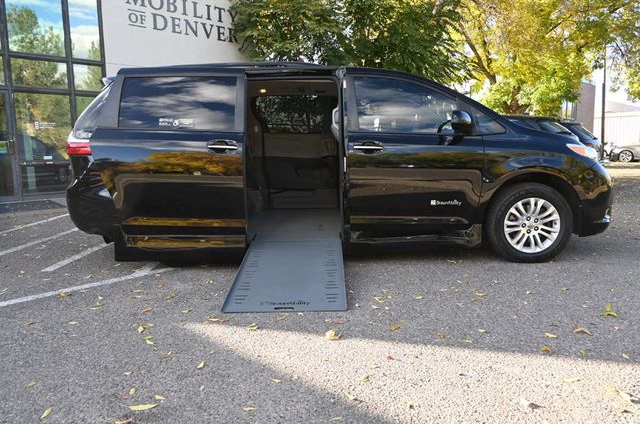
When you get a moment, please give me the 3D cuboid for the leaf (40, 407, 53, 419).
[{"bbox_3d":[-1.058,0.779,1.855,0.030,0.015,0.066,-1,7,0],"label":"leaf"}]

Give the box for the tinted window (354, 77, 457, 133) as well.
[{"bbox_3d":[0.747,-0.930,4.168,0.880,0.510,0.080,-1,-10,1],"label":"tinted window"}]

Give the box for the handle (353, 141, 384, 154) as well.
[{"bbox_3d":[0.410,-0.546,4.060,0.260,0.090,0.060,-1,7,1],"label":"handle"}]

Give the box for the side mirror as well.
[{"bbox_3d":[1.177,-0.738,3.978,0.170,0.200,0.240,-1,8,1],"label":"side mirror"}]

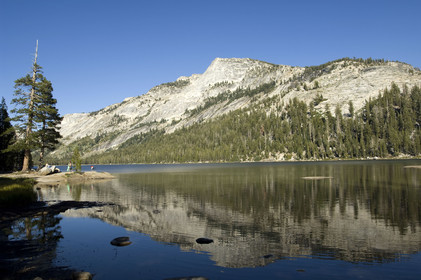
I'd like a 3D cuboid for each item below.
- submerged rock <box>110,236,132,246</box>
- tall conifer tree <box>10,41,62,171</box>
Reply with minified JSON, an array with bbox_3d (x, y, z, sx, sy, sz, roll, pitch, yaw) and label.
[{"bbox_3d":[-2.068,2.337,7.604,0.487,0.160,0.380,0,-4,-15],"label":"submerged rock"},{"bbox_3d":[-21.896,-4.429,41.178,5.728,16.545,5.441,1,-4,-28],"label":"tall conifer tree"}]

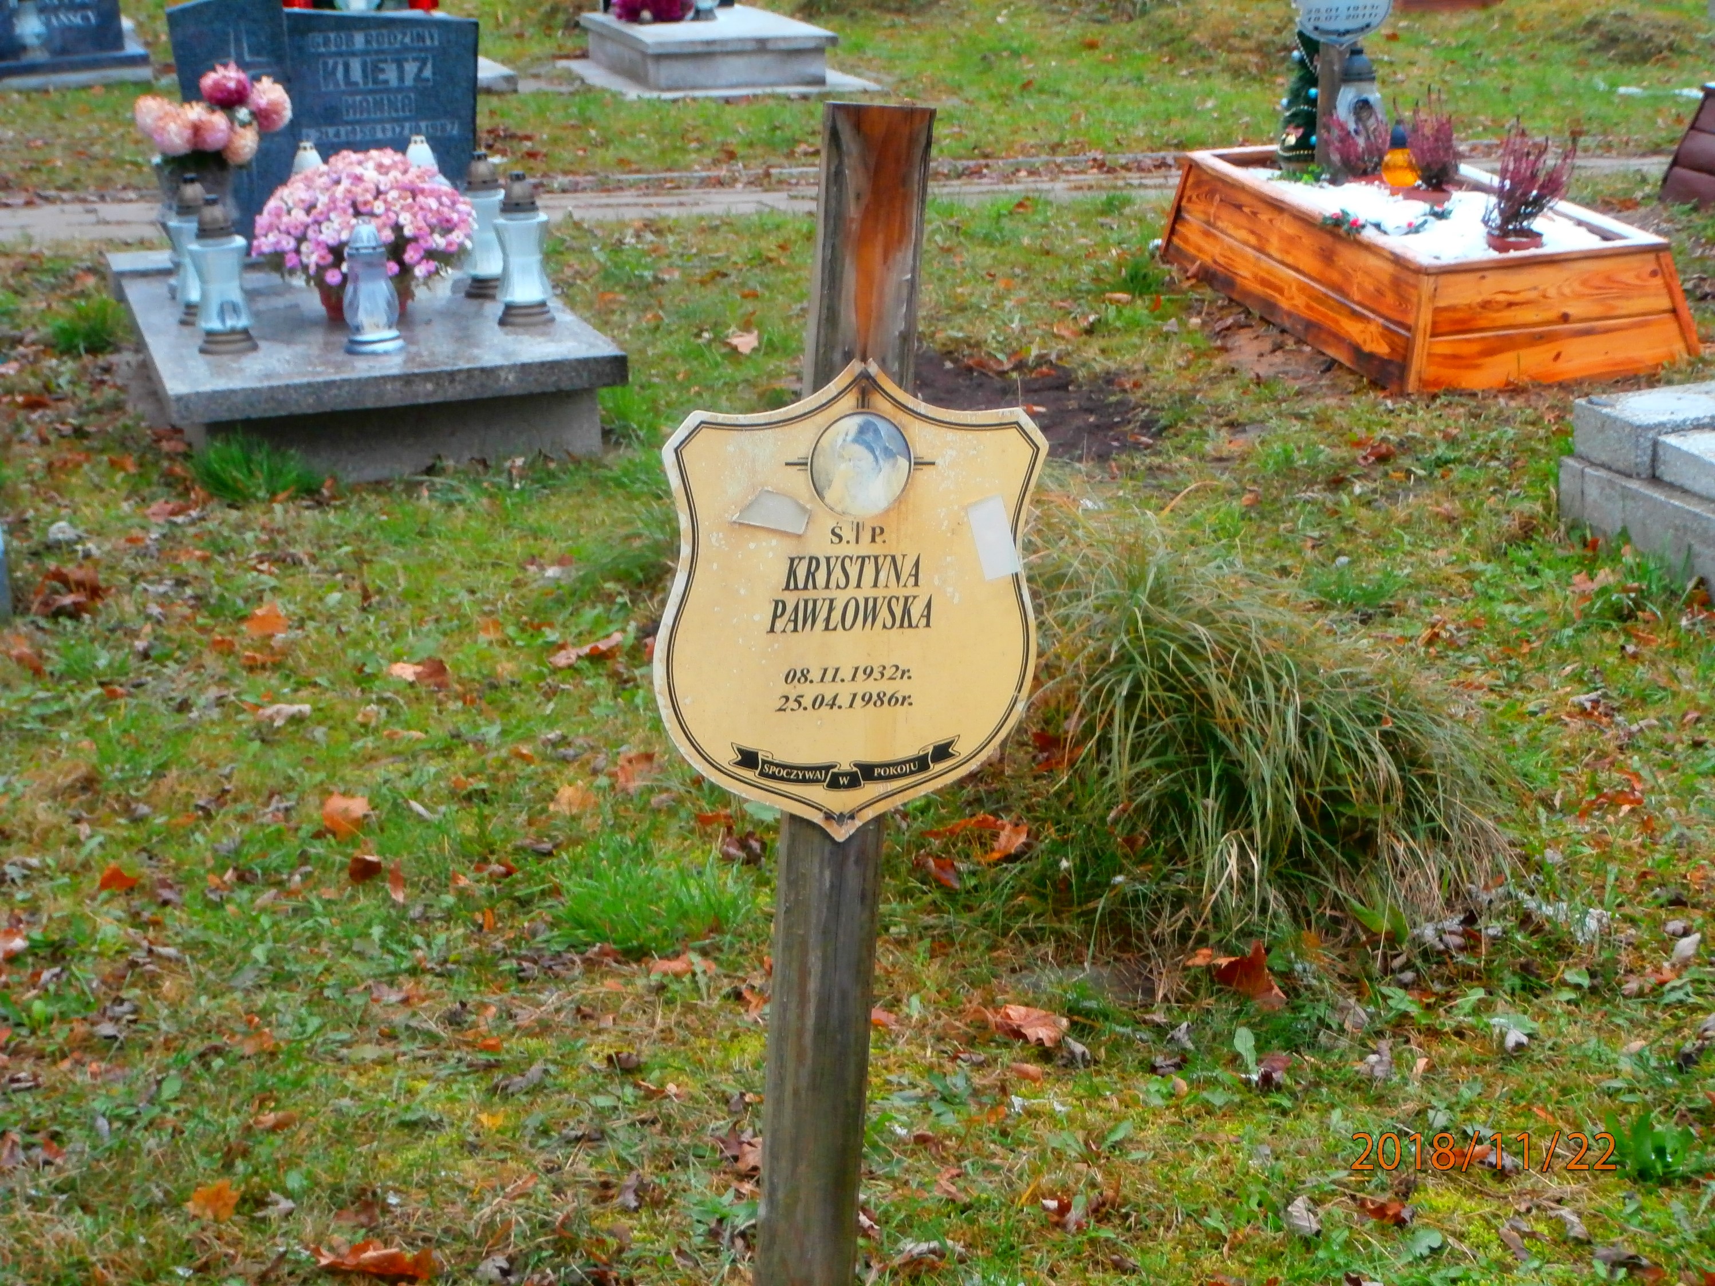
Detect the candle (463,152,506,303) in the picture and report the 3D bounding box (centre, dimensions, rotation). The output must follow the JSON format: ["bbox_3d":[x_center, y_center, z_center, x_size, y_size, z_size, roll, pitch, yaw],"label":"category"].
[{"bbox_3d":[-0.827,-0.914,7.346,0.121,0.313,0.121,-7,17,-14],"label":"candle"}]

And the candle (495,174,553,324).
[{"bbox_3d":[-0.698,-0.820,7.001,0.122,0.317,0.122,-7,17,-14],"label":"candle"}]

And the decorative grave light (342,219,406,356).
[{"bbox_3d":[-0.984,-0.722,6.799,0.125,0.270,0.125,-7,17,-14],"label":"decorative grave light"}]

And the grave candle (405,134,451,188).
[{"bbox_3d":[-0.995,-1.026,7.785,0.131,0.292,0.131,-7,17,-14],"label":"grave candle"}]

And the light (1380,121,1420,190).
[{"bbox_3d":[1.386,-1.244,8.592,0.099,0.164,0.099,-6,17,-11],"label":"light"}]

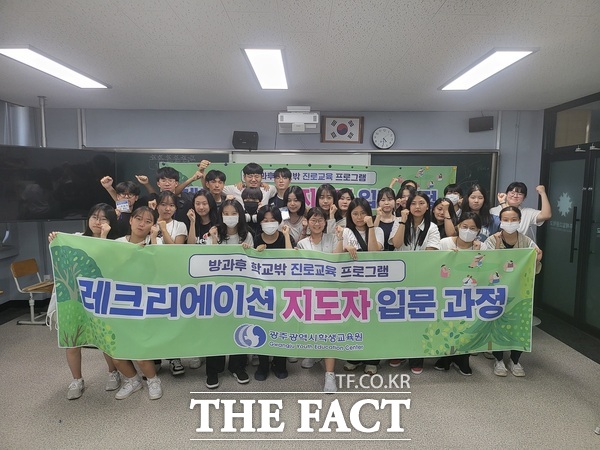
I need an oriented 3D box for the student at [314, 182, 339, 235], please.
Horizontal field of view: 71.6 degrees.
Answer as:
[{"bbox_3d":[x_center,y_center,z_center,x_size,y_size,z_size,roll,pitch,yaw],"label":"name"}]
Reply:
[{"bbox_3d":[0.252,0.433,3.957,0.430,1.648,0.380,1,5,2],"label":"student"}]

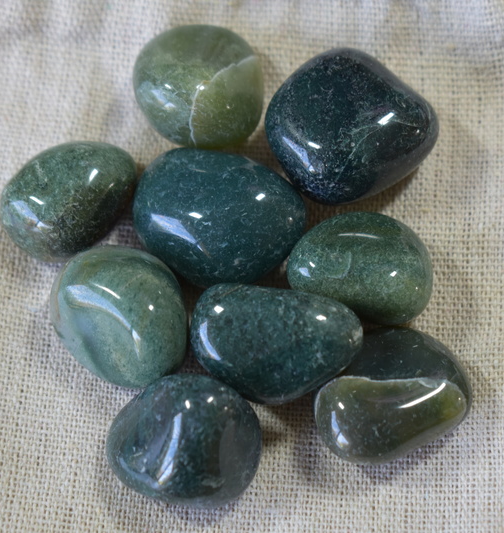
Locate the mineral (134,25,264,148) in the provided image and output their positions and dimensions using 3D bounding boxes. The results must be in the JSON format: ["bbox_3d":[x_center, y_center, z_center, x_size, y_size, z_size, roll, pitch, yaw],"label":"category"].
[{"bbox_3d":[-0.009,-0.031,0.311,0.021,0.018,0.025,-43,74,-15],"label":"mineral"}]

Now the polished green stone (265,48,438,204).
[{"bbox_3d":[0.016,-0.023,0.306,0.028,0.021,0.026,16,69,6],"label":"polished green stone"}]

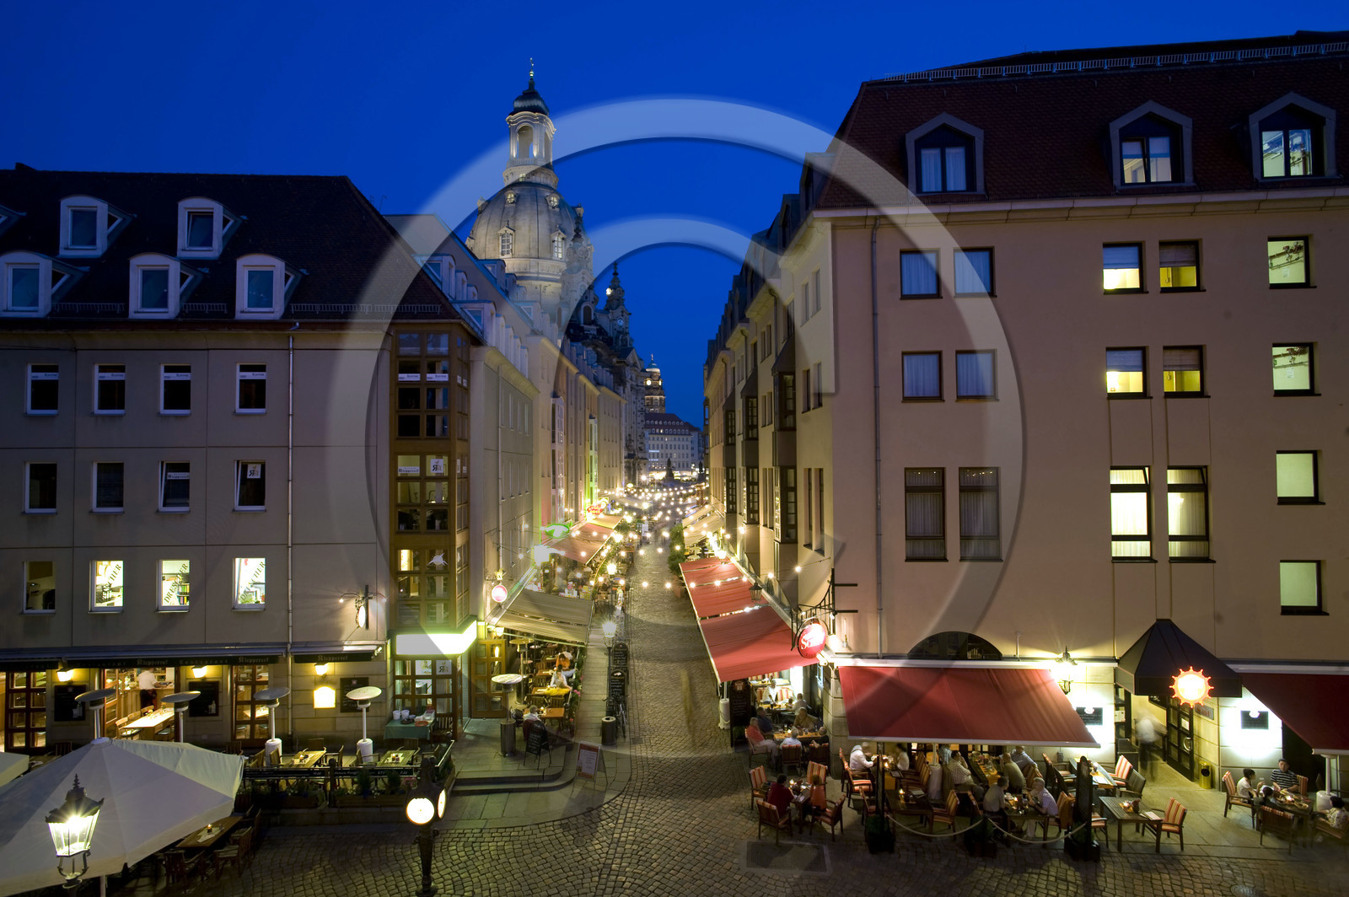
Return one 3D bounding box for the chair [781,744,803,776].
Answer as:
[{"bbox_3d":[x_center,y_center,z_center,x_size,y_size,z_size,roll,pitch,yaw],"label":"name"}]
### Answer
[{"bbox_3d":[3.218,8.395,19.533,0.580,0.900,0.600,0,-2,-2],"label":"chair"}]

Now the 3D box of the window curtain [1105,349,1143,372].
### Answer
[{"bbox_3d":[12.766,-2.490,20.216,1.047,0.651,0.060,-1,-2,5],"label":"window curtain"}]

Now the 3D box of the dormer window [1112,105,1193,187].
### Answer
[{"bbox_3d":[13.837,-8.760,21.006,2.219,2.530,0.900,-1,-2,6],"label":"dormer window"}]

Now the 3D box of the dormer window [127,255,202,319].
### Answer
[{"bbox_3d":[-15.075,-4.658,21.156,1.297,1.909,1.380,0,-2,-3],"label":"dormer window"}]

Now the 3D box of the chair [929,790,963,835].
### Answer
[{"bbox_3d":[6.114,8.349,16.230,0.620,0.910,0.580,-1,-2,7],"label":"chair"}]

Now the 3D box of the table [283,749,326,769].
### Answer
[{"bbox_3d":[-10.183,8.930,19.555,0.740,0.730,1.200,0,-2,-7],"label":"table"}]

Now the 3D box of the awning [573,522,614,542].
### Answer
[{"bbox_3d":[-6.094,6.439,53.849,2.200,1.100,9.500,0,-2,-1],"label":"awning"}]

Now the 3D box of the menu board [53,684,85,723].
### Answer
[{"bbox_3d":[-17.050,7.199,20.023,0.863,1.061,0.060,0,-2,-3],"label":"menu board"}]

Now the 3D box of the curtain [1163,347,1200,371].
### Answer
[{"bbox_3d":[13.392,-2.343,18.763,0.912,0.621,0.060,-1,-2,5],"label":"curtain"}]

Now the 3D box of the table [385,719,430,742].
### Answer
[{"bbox_3d":[-7.610,8.311,20.604,1.300,0.740,0.650,0,-2,-3],"label":"table"}]

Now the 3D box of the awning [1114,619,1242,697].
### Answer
[{"bbox_3d":[13.127,5.447,18.627,2.554,1.736,0.970,-1,-2,6],"label":"awning"}]

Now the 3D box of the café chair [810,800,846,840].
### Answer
[{"bbox_3d":[3.784,9.101,17.723,0.620,0.930,0.600,-2,-2,33],"label":"café chair"}]

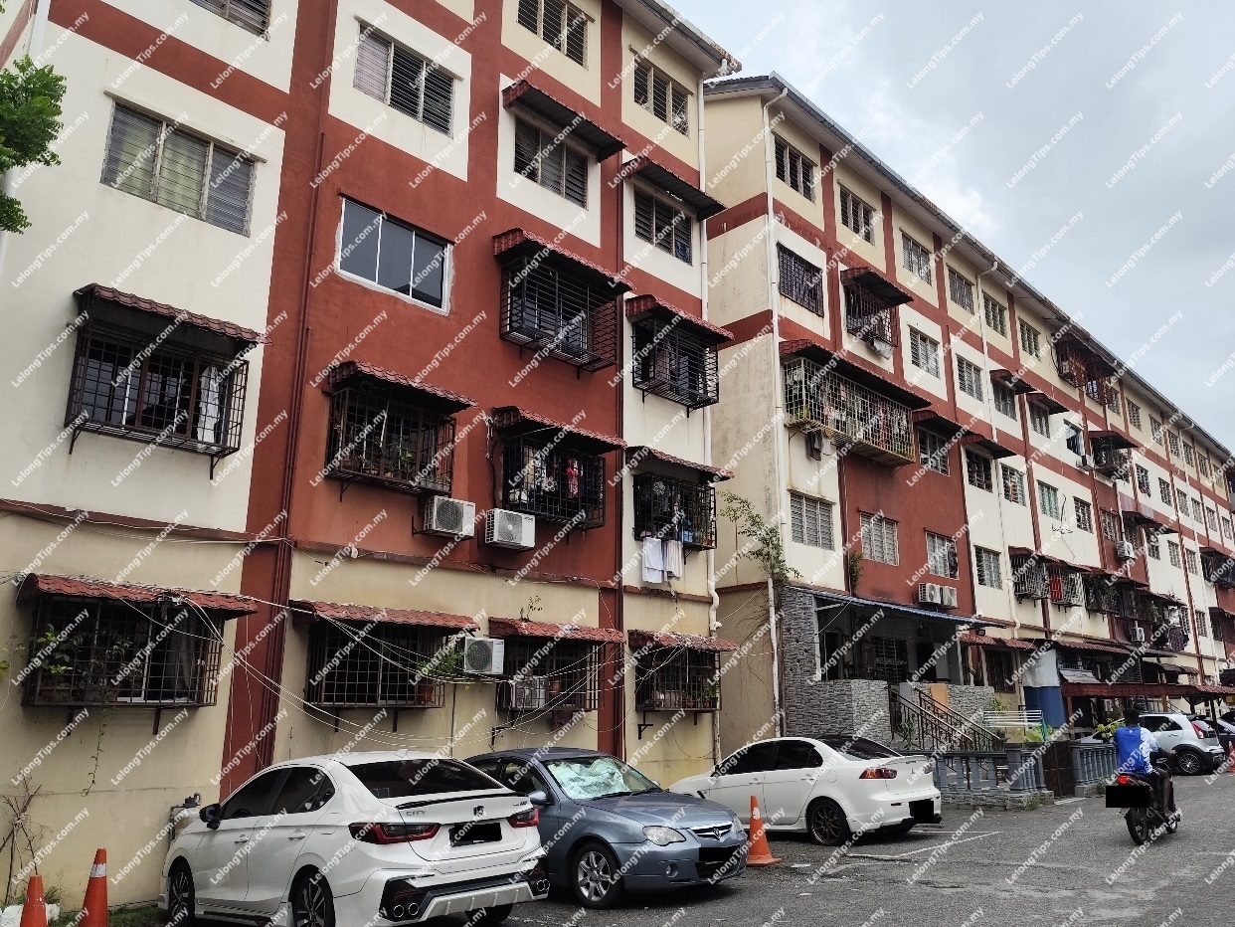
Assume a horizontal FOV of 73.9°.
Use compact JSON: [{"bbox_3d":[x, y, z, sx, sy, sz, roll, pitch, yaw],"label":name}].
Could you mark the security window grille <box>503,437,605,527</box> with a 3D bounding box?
[{"bbox_3d":[-1.019,0.347,13.539,0.469,1.155,1.813,-14,-20,43],"label":"security window grille"}]

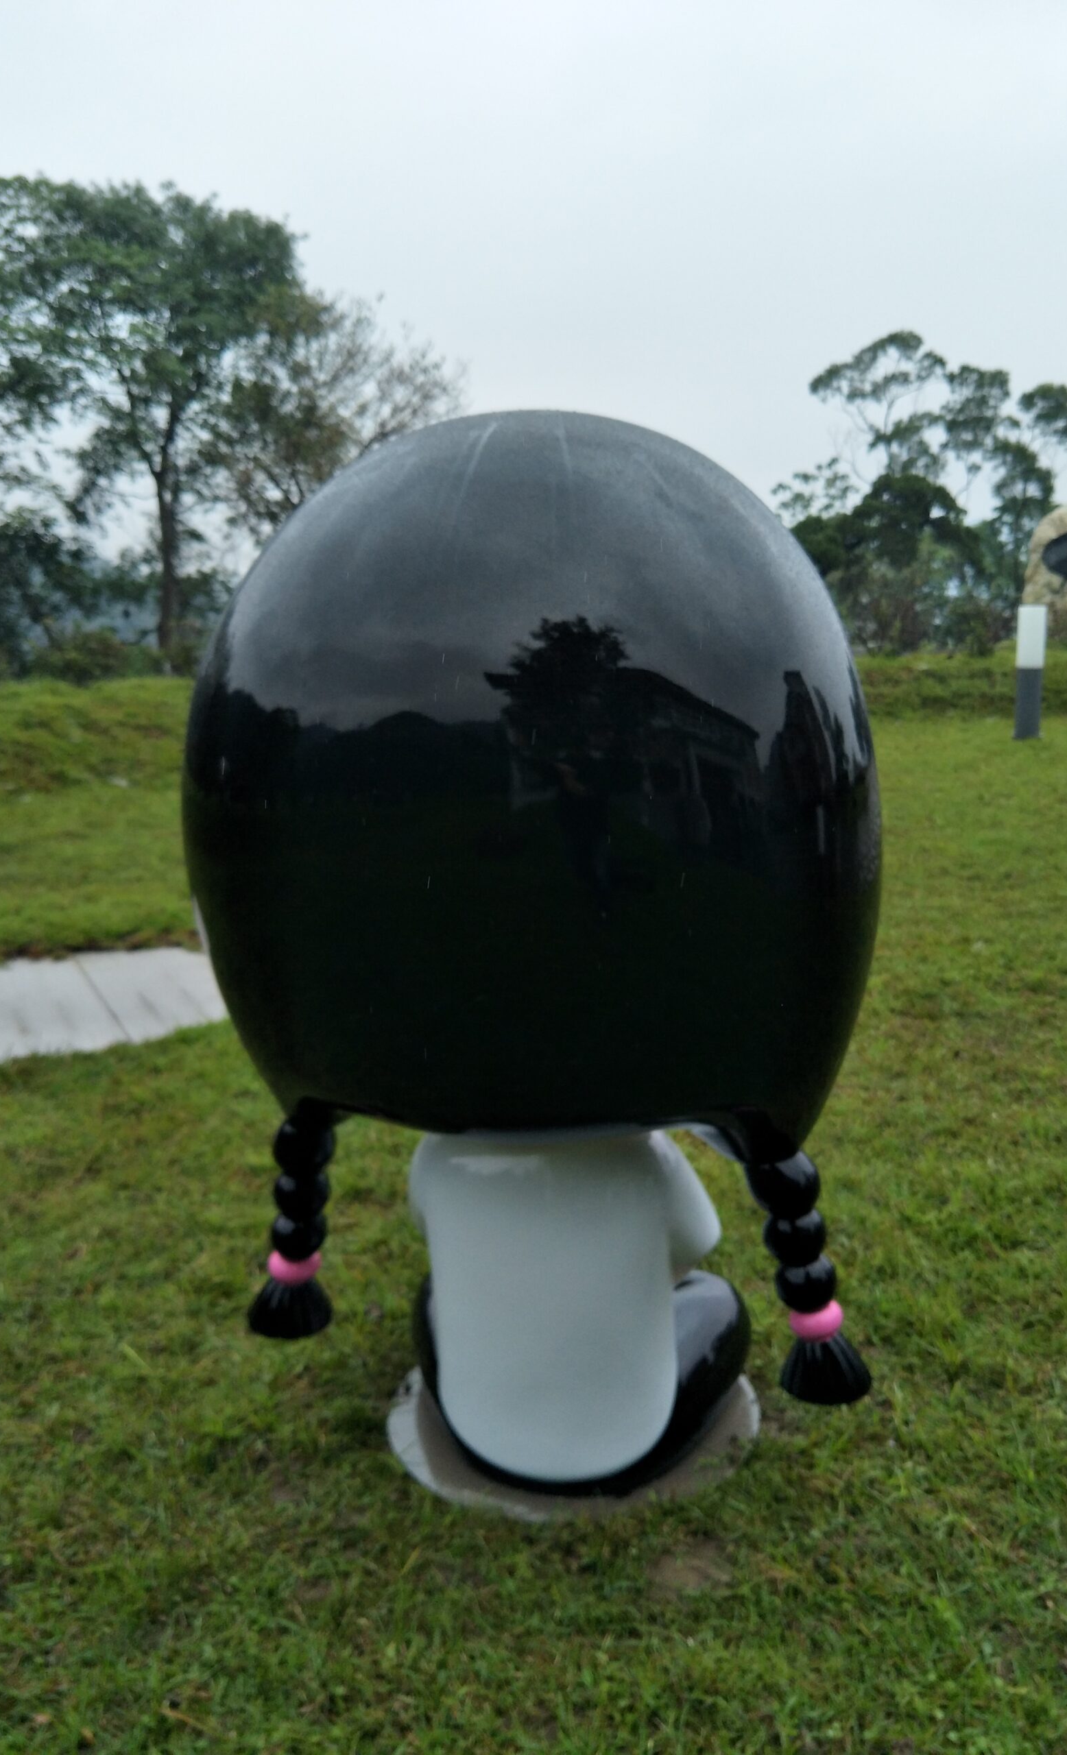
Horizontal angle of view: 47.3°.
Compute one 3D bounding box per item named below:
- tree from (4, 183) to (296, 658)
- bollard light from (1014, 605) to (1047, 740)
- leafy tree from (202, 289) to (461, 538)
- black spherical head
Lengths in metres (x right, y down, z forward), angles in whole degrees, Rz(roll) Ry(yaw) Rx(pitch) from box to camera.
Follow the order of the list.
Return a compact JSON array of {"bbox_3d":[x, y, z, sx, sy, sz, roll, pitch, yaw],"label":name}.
[{"bbox_3d":[-4.591,-5.383,14.500,3.597,5.705,3.600,-3,16,0],"label":"tree"},{"bbox_3d":[3.068,-1.263,7.500,0.155,0.820,0.155,-3,16,0],"label":"bollard light"},{"bbox_3d":[-2.567,-5.074,15.500,3.202,4.710,3.200,-3,16,0],"label":"leafy tree"},{"bbox_3d":[-0.001,-0.133,1.697,0.937,0.919,0.937,1,17,15],"label":"black spherical head"}]

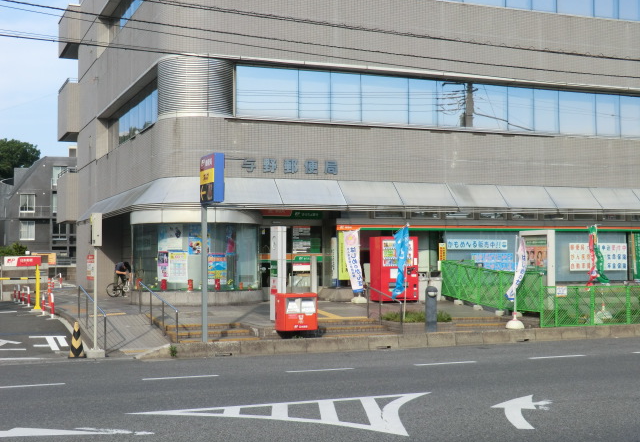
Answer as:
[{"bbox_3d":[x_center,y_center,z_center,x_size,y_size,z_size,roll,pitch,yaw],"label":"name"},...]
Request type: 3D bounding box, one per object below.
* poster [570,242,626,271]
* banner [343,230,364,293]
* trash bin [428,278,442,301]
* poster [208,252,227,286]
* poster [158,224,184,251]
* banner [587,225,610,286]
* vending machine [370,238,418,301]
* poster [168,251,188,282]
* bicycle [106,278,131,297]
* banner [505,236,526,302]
[{"bbox_3d":[9.203,1.201,28.684,2.310,0.900,0.040,0,-2,-21],"label":"poster"},{"bbox_3d":[0.931,1.119,24.000,0.550,1.760,0.200,0,-2,-14],"label":"banner"},{"bbox_3d":[3.294,1.901,25.005,0.360,0.800,0.340,0,-2,-21],"label":"trash bin"},{"bbox_3d":[-2.763,1.308,23.428,0.580,0.840,0.030,1,-2,-30],"label":"poster"},{"bbox_3d":[-3.972,0.441,23.242,0.740,0.730,0.030,-1,-2,13],"label":"poster"},{"bbox_3d":[7.692,0.980,24.000,0.620,1.700,0.250,0,-2,-9],"label":"banner"},{"bbox_3d":[2.125,1.385,24.790,1.150,1.830,0.745,0,-2,-21],"label":"vending machine"},{"bbox_3d":[-3.779,1.221,23.210,0.570,0.840,0.030,-1,-2,6],"label":"poster"},{"bbox_3d":[-6.956,2.283,31.000,1.450,0.880,0.500,0,-2,-12],"label":"bicycle"},{"bbox_3d":[4.184,1.017,18.600,0.400,1.400,0.240,0,-2,-14],"label":"banner"}]

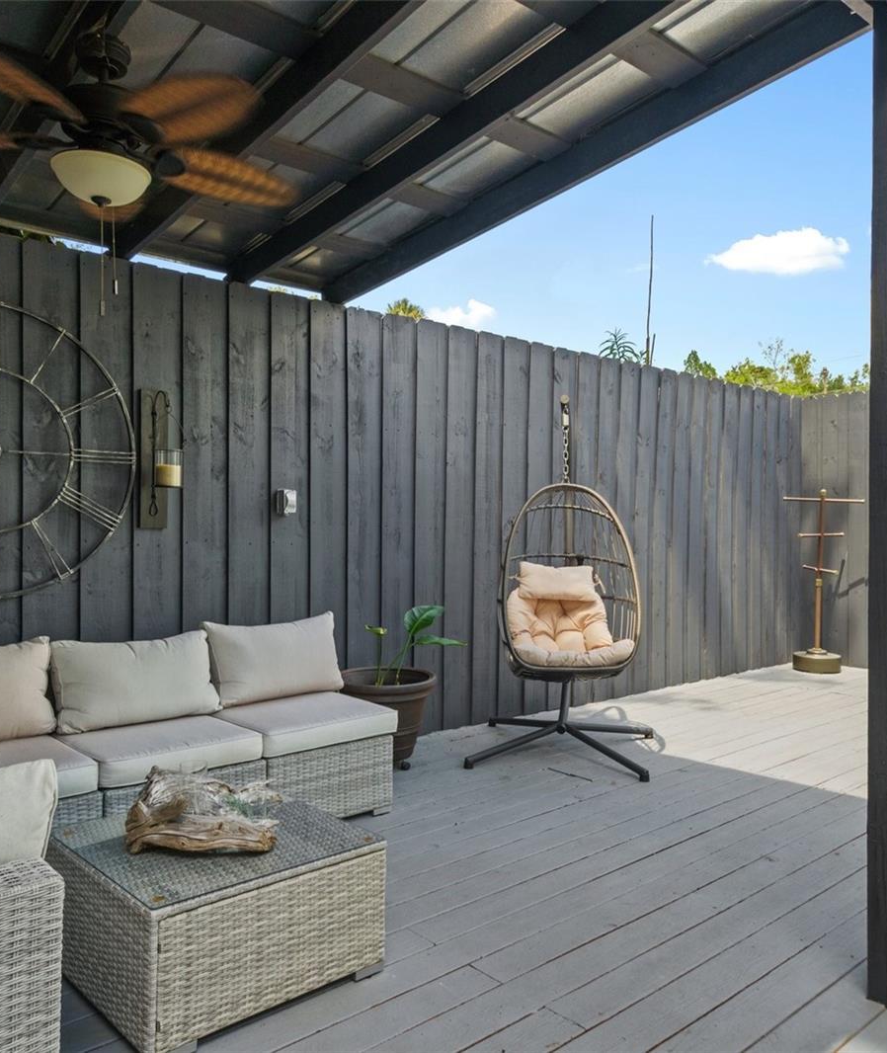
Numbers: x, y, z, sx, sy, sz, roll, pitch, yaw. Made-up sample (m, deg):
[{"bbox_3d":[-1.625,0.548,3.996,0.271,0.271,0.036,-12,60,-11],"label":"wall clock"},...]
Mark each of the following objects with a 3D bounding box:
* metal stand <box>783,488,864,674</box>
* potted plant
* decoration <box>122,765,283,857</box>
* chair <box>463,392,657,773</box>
[{"bbox_3d":[3.269,0.455,7.216,0.719,1.579,0.627,0,0,6],"label":"metal stand"},{"bbox_3d":[-0.223,0.825,4.341,0.658,0.840,0.546,0,0,0],"label":"potted plant"},{"bbox_3d":[-0.673,0.810,2.449,0.435,0.182,0.324,0,0,0],"label":"decoration"},{"bbox_3d":[0.665,0.261,4.635,1.052,1.968,1.063,0,0,2],"label":"chair"}]

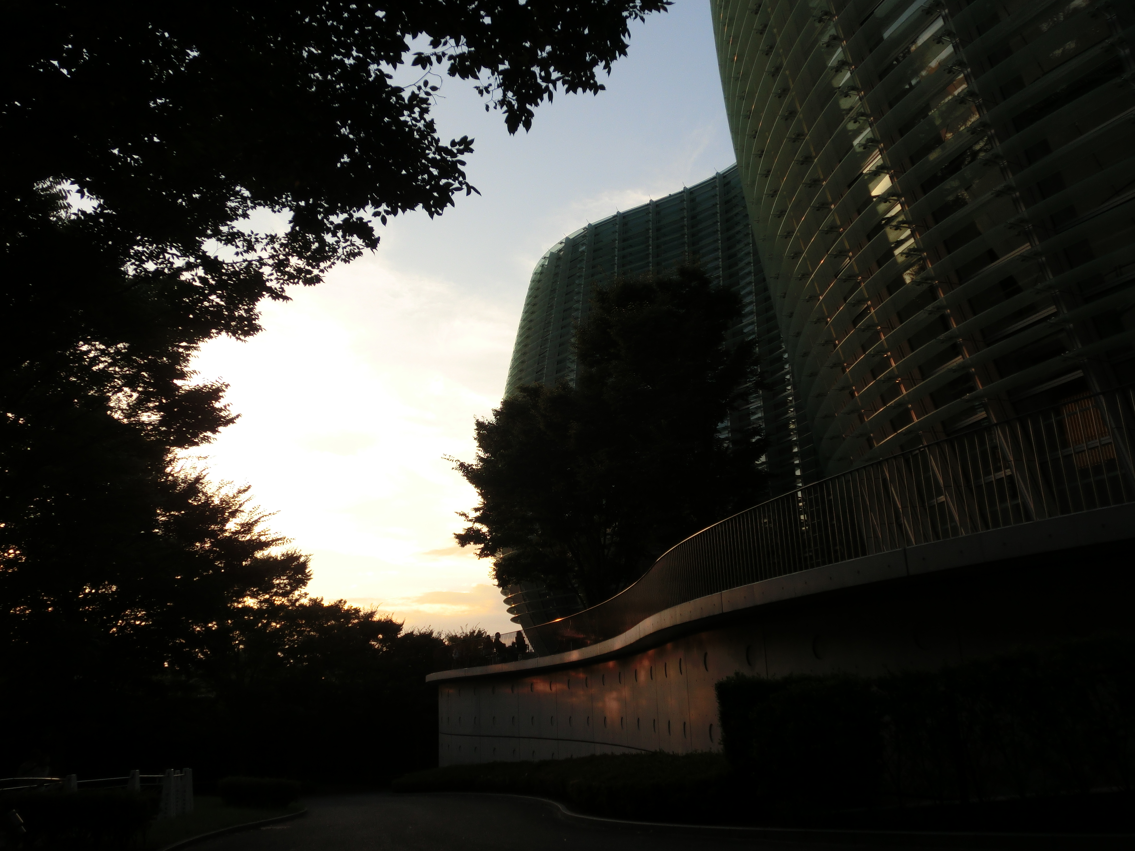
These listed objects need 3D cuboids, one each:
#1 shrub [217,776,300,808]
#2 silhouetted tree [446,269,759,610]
[{"bbox_3d":[-6.670,7.914,19.817,1.800,0.680,1.200,3,-18,-17],"label":"shrub"},{"bbox_3d":[1.530,0.883,33.118,10.600,14.030,10.200,-3,-17,3],"label":"silhouetted tree"}]

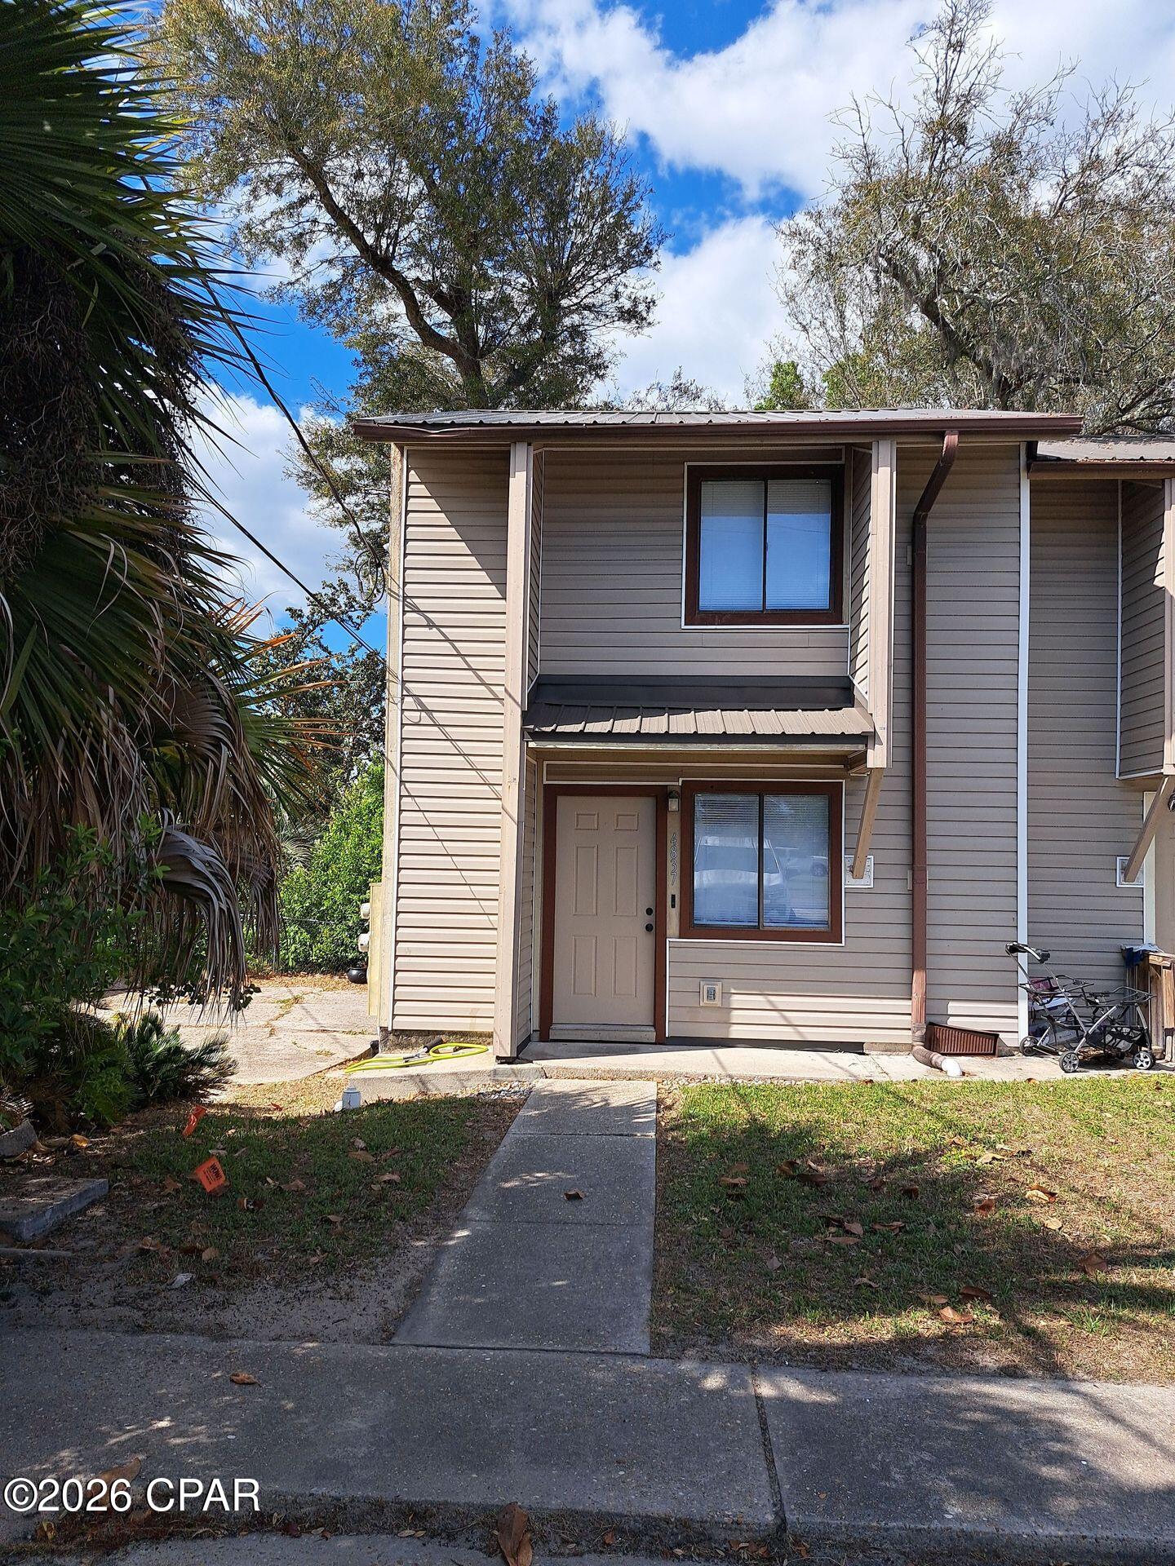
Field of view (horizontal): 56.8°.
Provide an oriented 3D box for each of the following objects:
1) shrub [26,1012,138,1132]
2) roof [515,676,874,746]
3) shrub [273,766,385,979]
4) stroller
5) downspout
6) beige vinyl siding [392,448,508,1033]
[{"bbox_3d":[-3.311,1.819,7.194,0.700,0.740,0.650,1,-3,5],"label":"shrub"},{"bbox_3d":[0.891,-0.635,8.996,2.720,0.680,0.980,1,-3,5],"label":"roof"},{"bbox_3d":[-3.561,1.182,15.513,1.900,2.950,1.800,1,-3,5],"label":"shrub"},{"bbox_3d":[4.093,1.853,8.968,1.100,0.950,0.640,1,-3,0],"label":"stroller"},{"bbox_3d":[2.780,-0.257,8.745,0.140,4.860,1.080,1,-3,5],"label":"downspout"},{"bbox_3d":[-1.185,-0.410,9.652,1.020,5.190,0.080,1,-3,5],"label":"beige vinyl siding"}]

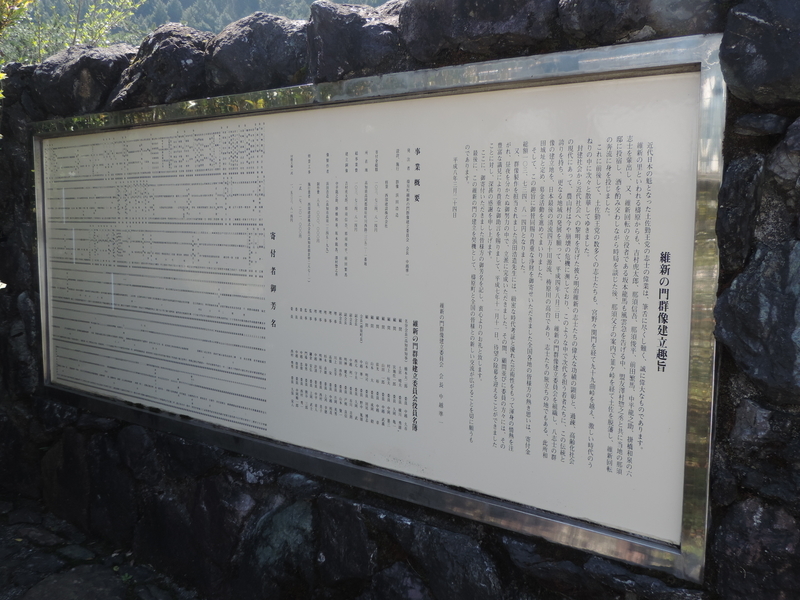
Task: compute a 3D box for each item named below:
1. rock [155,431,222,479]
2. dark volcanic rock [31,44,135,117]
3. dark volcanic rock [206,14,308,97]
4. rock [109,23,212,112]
[{"bbox_3d":[-0.793,0.609,3.716,0.363,0.170,0.199,5,7,42],"label":"rock"},{"bbox_3d":[-1.452,-0.998,4.229,0.503,0.292,0.351,5,7,42],"label":"dark volcanic rock"},{"bbox_3d":[-0.480,-0.901,3.356,0.445,0.281,0.351,5,7,42],"label":"dark volcanic rock"},{"bbox_3d":[-0.957,-0.954,3.784,0.480,0.328,0.351,5,7,42],"label":"rock"}]

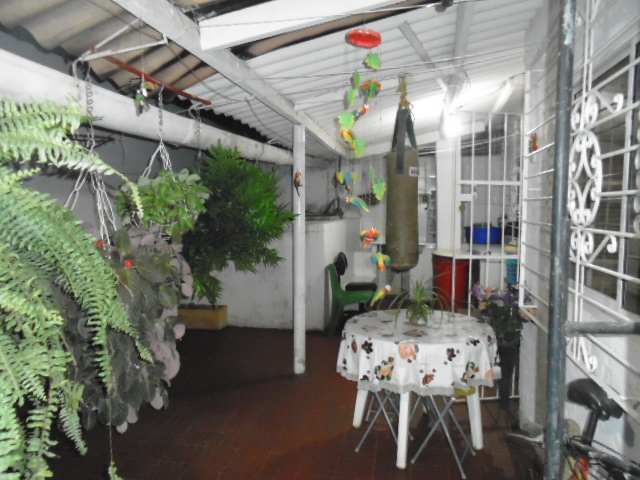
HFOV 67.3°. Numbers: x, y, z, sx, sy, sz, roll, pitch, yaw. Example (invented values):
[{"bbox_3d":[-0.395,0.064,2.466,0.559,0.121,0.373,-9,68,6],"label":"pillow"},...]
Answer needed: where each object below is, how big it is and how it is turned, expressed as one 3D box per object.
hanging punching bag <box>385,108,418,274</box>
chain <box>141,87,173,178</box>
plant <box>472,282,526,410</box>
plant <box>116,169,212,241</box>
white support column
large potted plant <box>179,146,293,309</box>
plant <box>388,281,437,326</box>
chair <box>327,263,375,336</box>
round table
[{"bbox_3d":[0.673,-0.405,3.890,0.265,1.329,0.265,1,4,10],"label":"hanging punching bag"},{"bbox_3d":[-0.893,-0.591,2.649,0.180,0.501,0.150,1,4,10],"label":"chain"},{"bbox_3d":[1.273,0.756,3.413,0.390,0.915,0.380,1,4,10],"label":"plant"},{"bbox_3d":[-0.868,-0.196,2.673,0.480,0.399,0.450,1,4,10],"label":"plant"},{"bbox_3d":[-0.159,0.084,4.113,0.085,2.140,0.090,1,4,10],"label":"white support column"},{"bbox_3d":[-0.860,0.026,5.092,1.180,2.120,1.200,1,4,10],"label":"large potted plant"},{"bbox_3d":[0.573,0.384,2.959,0.310,0.260,0.300,1,4,10],"label":"plant"},{"bbox_3d":[0.364,0.663,5.512,0.540,0.820,0.460,1,4,10],"label":"chair"},{"bbox_3d":[0.601,0.874,2.989,0.970,0.720,0.970,1,4,10],"label":"round table"}]

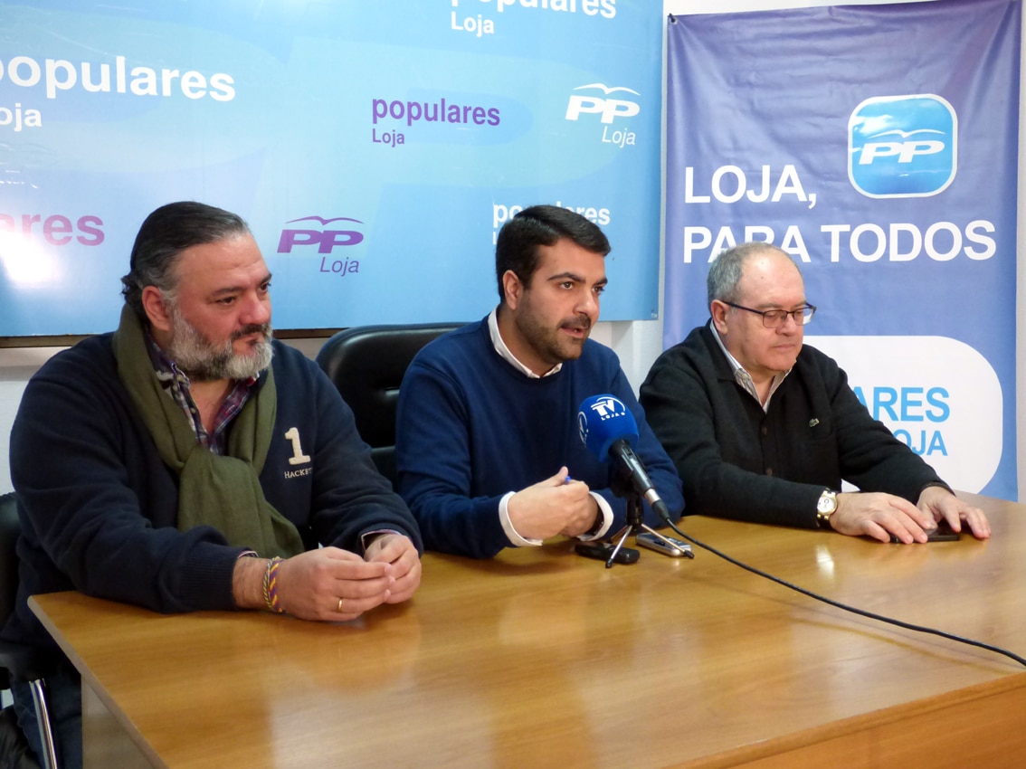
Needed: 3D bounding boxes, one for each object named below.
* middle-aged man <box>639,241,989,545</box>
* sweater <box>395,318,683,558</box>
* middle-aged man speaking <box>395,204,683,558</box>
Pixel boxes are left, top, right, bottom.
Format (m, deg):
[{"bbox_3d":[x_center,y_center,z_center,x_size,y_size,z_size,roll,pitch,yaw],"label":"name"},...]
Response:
[{"bbox_3d":[0.546,0.352,2.280,0.530,1.235,0.760,-3,6,-31],"label":"middle-aged man"},{"bbox_3d":[0.011,0.179,2.115,0.520,0.592,0.405,-3,6,-31],"label":"sweater"},{"bbox_3d":[0.059,0.347,2.050,0.530,1.288,0.650,-3,6,-31],"label":"middle-aged man speaking"}]

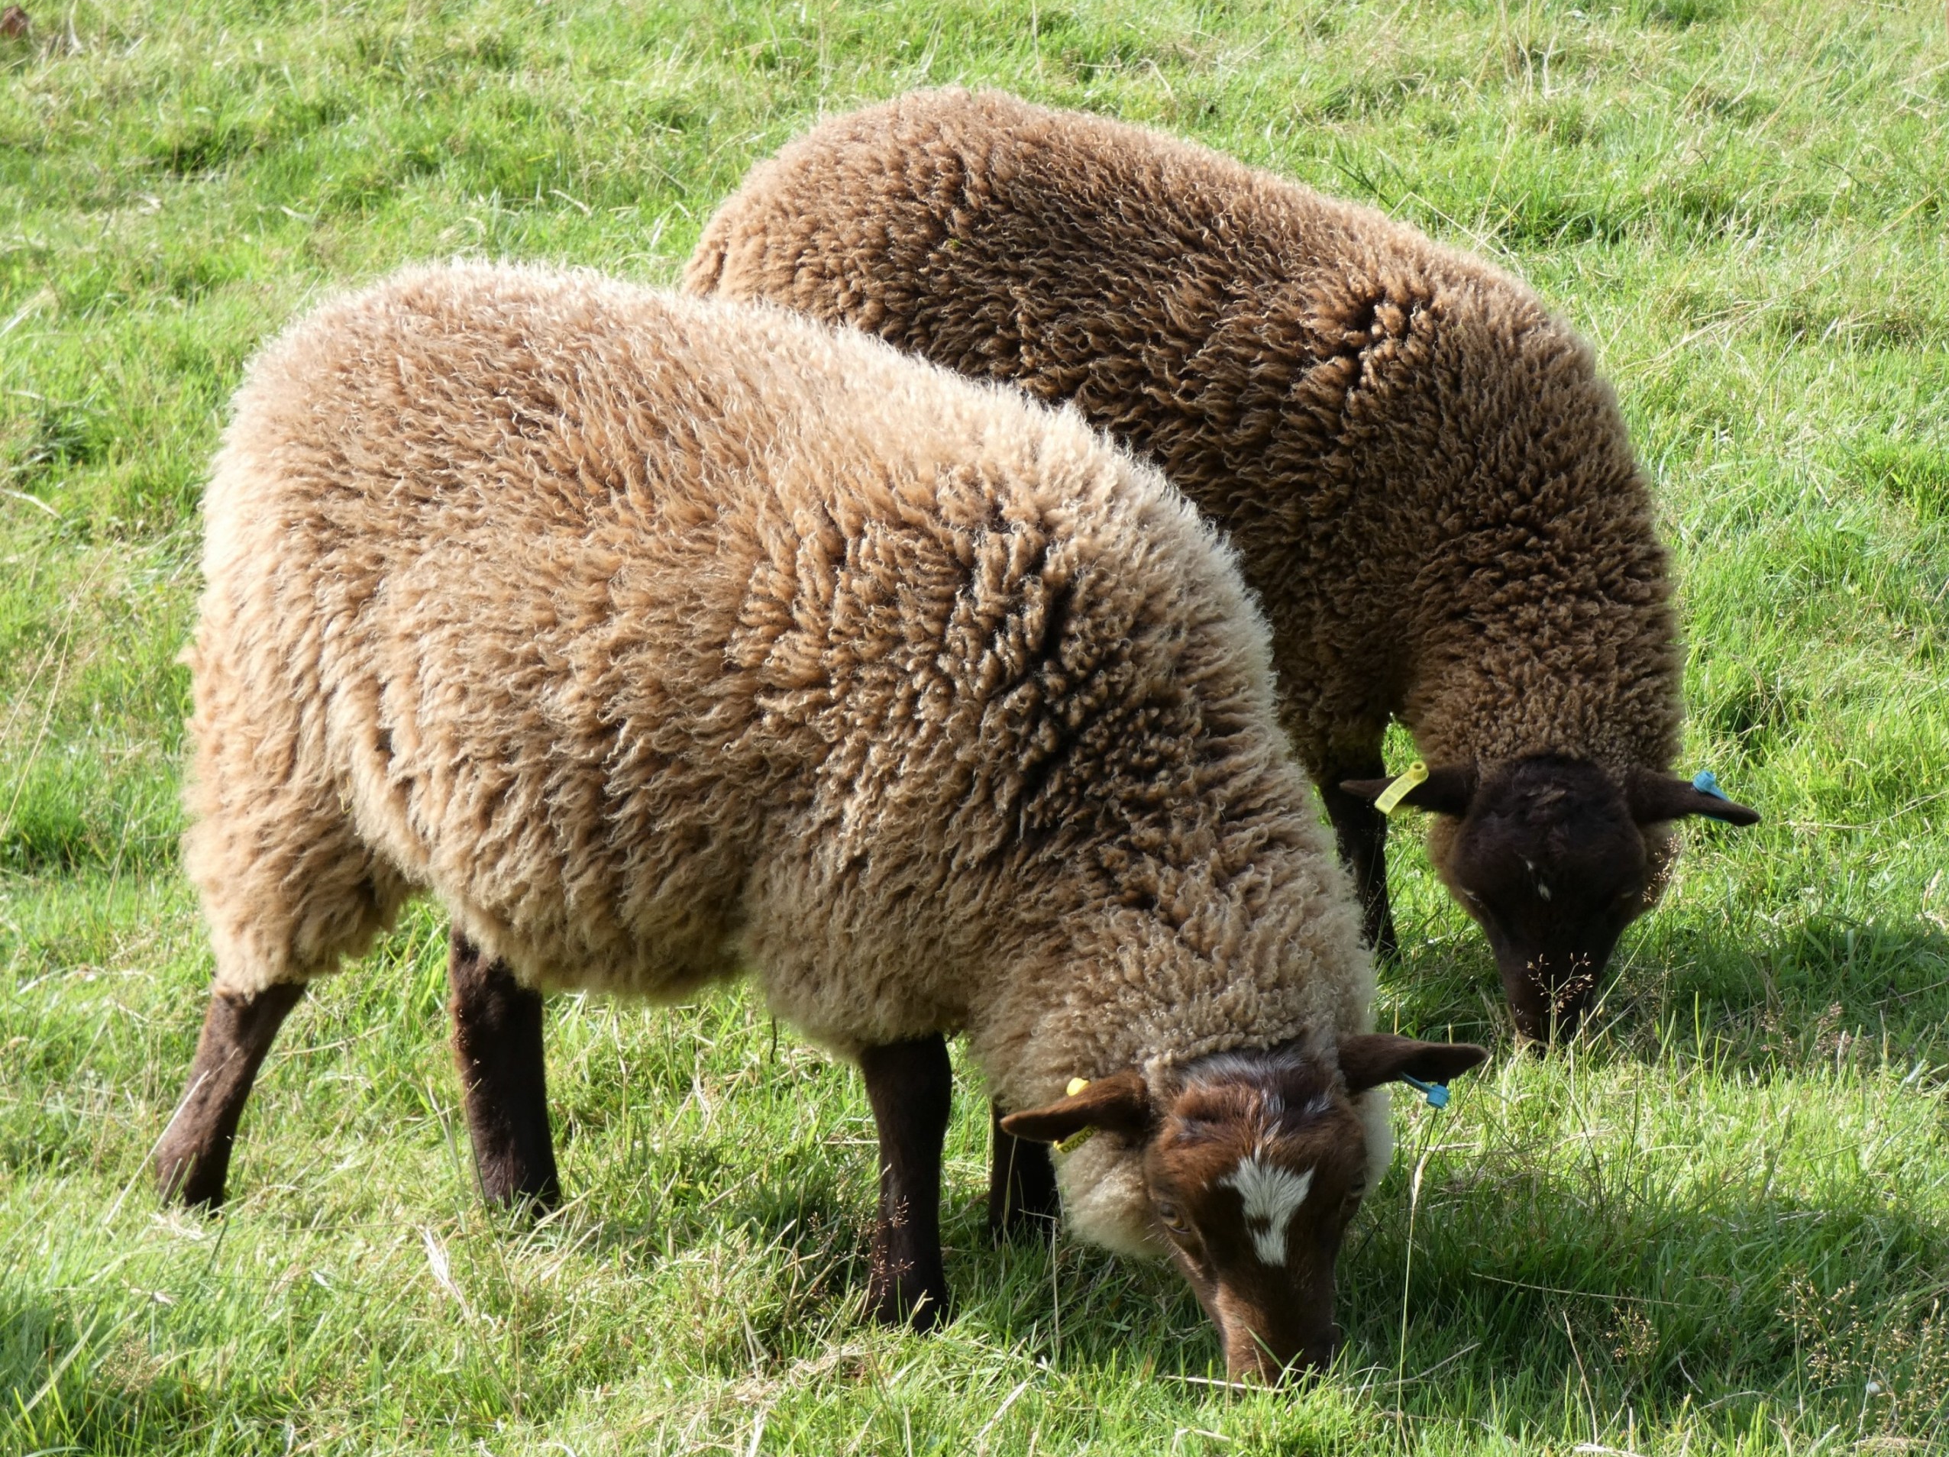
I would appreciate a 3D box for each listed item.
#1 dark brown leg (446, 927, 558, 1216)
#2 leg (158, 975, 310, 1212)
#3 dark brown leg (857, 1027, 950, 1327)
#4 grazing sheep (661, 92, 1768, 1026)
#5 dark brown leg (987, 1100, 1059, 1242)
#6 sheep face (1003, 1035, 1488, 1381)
[{"bbox_3d":[-0.313,0.238,4.689,0.068,0.195,0.052,1,14,28],"label":"dark brown leg"},{"bbox_3d":[-0.515,0.261,4.686,0.068,0.165,0.052,26,24,20],"label":"leg"},{"bbox_3d":[-0.044,0.291,4.456,0.060,0.215,0.052,6,16,26],"label":"dark brown leg"},{"bbox_3d":[0.150,-0.147,5.311,0.910,0.650,0.370,13,19,40],"label":"grazing sheep"},{"bbox_3d":[0.033,0.277,4.579,0.056,0.170,0.050,7,16,26],"label":"dark brown leg"},{"bbox_3d":[0.178,0.312,4.447,0.305,0.230,0.170,-8,15,-13],"label":"sheep face"}]

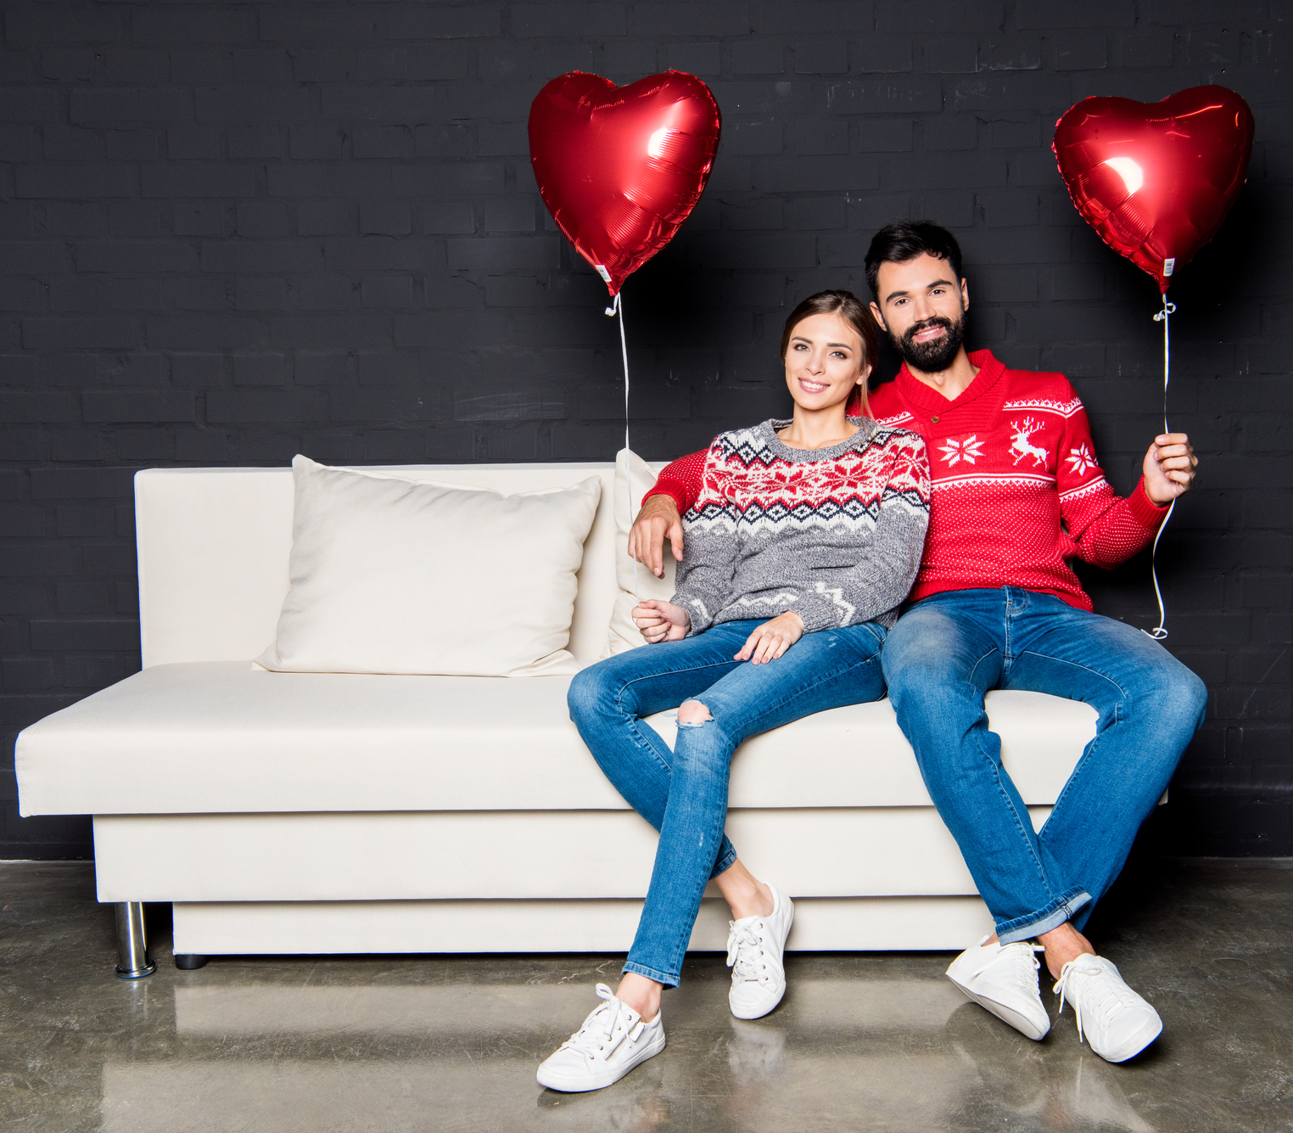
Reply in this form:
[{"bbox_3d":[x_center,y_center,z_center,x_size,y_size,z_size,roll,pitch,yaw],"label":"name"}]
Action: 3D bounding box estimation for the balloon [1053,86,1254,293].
[{"bbox_3d":[0.911,-0.678,3.388,0.380,0.390,0.200,-4,-3,-2],"label":"balloon"}]

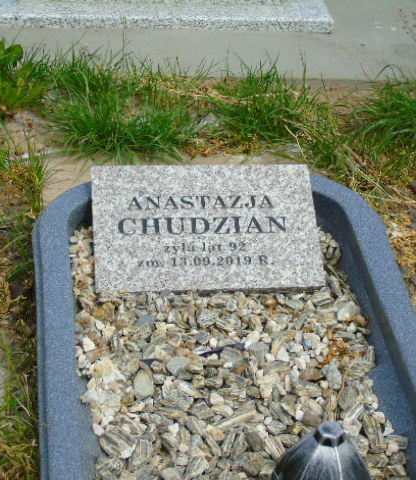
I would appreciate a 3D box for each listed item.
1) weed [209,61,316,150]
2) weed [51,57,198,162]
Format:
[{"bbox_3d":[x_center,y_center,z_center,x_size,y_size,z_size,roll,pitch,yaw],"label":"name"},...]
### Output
[{"bbox_3d":[0.120,-0.315,2.567,0.229,0.143,0.195,-2,39,-9],"label":"weed"},{"bbox_3d":[-0.183,-0.302,2.506,0.317,0.157,0.238,-2,39,-9],"label":"weed"}]

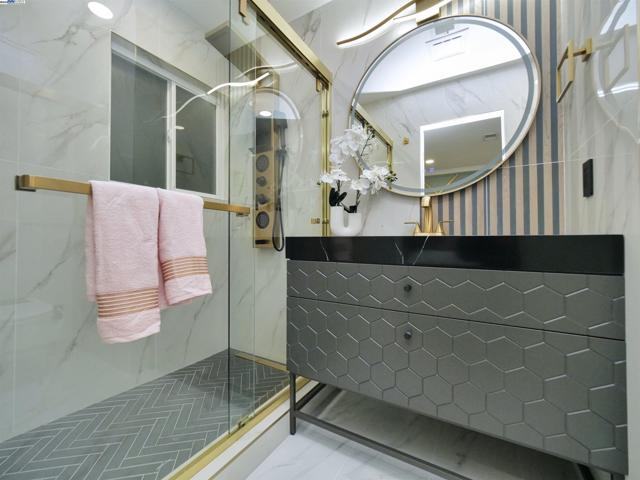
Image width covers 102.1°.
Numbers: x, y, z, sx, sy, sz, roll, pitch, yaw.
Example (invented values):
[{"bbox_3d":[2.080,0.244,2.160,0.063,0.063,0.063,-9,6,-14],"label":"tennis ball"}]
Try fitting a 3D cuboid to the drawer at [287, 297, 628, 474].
[{"bbox_3d":[0.425,0.424,1.113,1.060,0.333,0.460,0,-1,31],"label":"drawer"}]

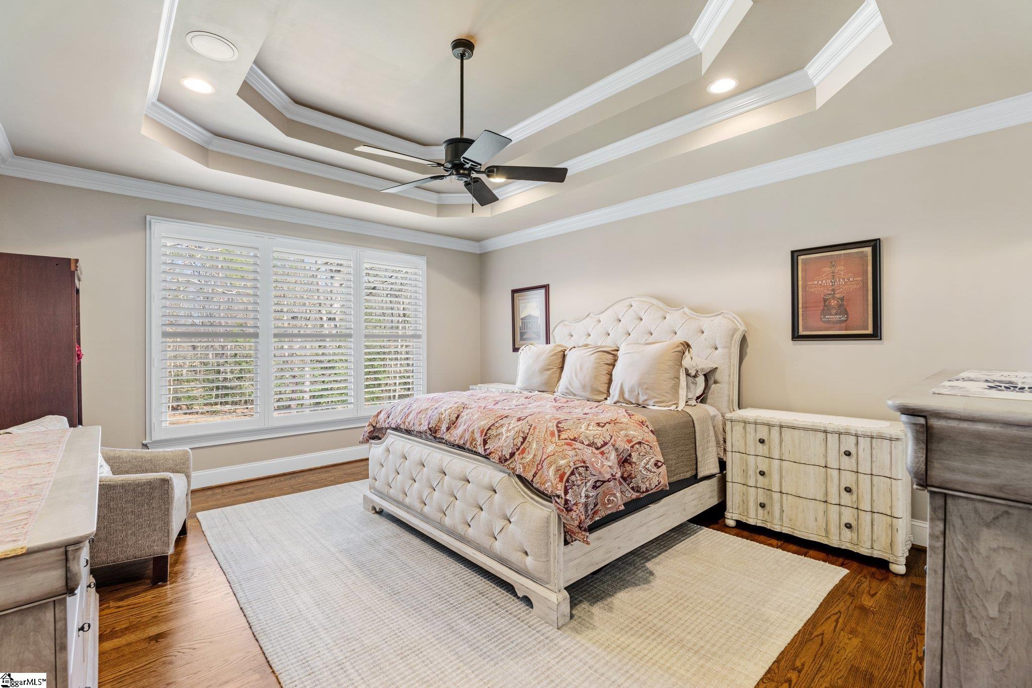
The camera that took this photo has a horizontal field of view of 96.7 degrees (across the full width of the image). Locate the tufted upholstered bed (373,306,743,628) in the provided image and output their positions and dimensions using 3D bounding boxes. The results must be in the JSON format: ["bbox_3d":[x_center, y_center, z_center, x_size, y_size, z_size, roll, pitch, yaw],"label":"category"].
[{"bbox_3d":[0.343,0.440,3.745,2.376,1.777,2.143,0,0,-43],"label":"tufted upholstered bed"}]

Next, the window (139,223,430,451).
[{"bbox_3d":[-2.150,-0.104,4.870,2.760,1.995,0.119,0,0,-43],"label":"window"}]

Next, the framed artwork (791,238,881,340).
[{"bbox_3d":[2.338,-0.377,3.374,0.033,0.700,0.550,0,0,-43],"label":"framed artwork"}]

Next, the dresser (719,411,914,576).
[{"bbox_3d":[2.075,0.927,3.177,0.550,0.806,1.003,0,0,-43],"label":"dresser"}]

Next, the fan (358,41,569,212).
[{"bbox_3d":[-0.347,-1.462,2.907,1.298,0.857,1.298,0,0,-43],"label":"fan"}]

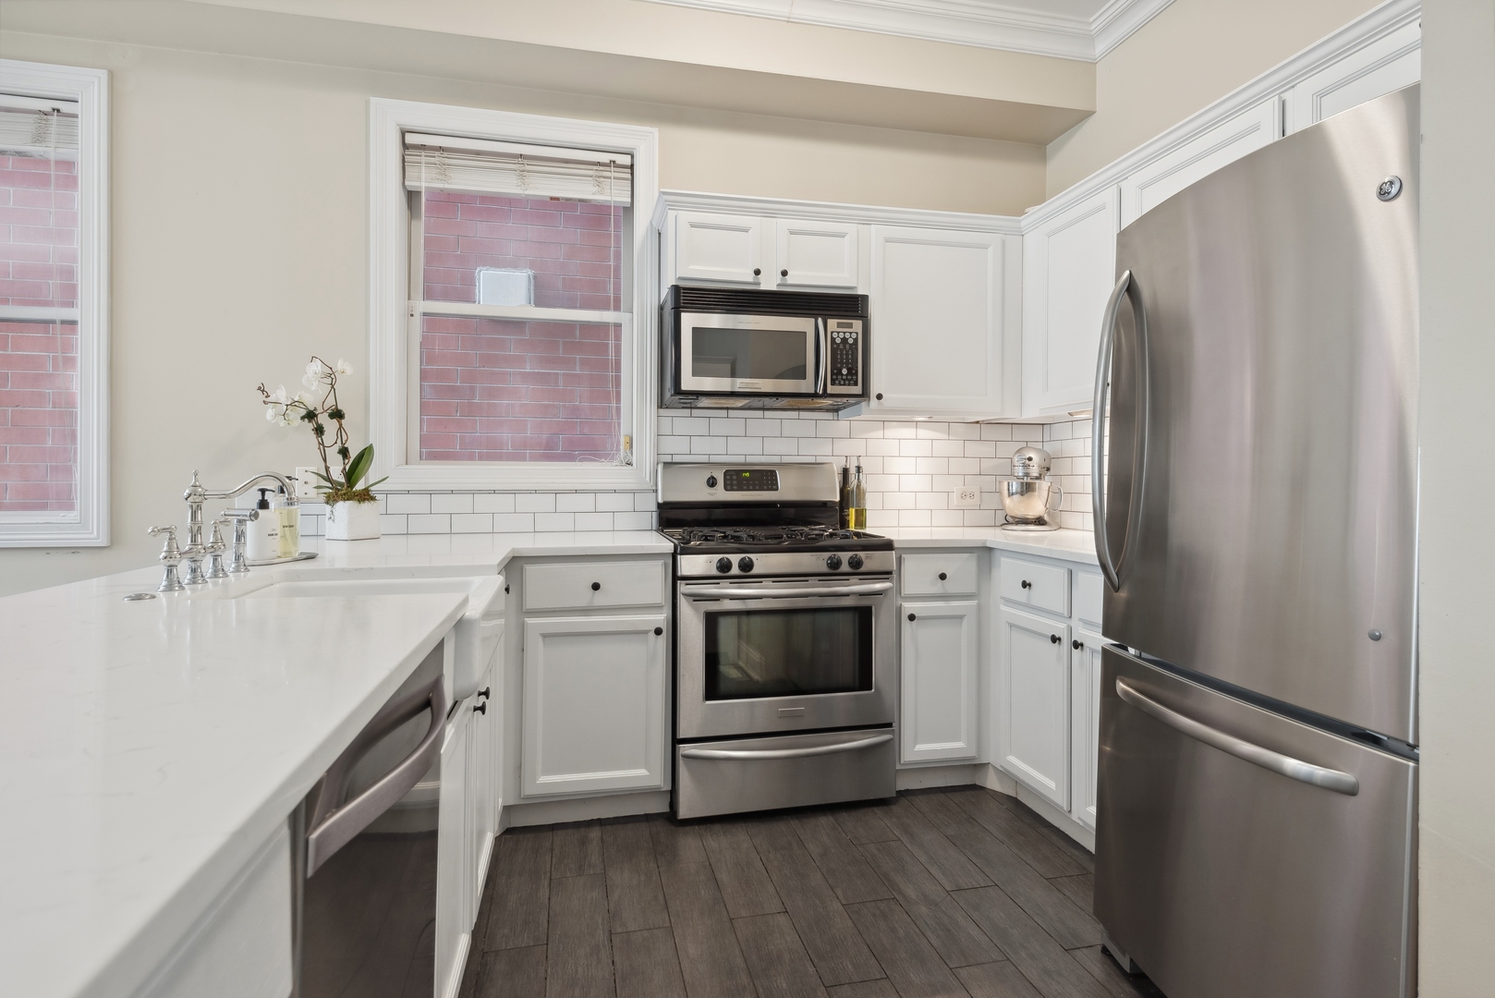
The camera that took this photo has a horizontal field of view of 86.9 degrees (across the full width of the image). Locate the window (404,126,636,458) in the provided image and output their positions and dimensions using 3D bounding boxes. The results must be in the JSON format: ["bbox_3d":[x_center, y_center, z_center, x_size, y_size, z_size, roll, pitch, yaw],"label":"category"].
[{"bbox_3d":[-0.890,-0.774,3.126,0.867,1.277,0.100,0,1,-13],"label":"window"}]

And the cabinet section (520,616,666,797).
[{"bbox_3d":[-0.548,0.664,2.808,0.452,0.574,0.500,0,1,-13],"label":"cabinet section"}]

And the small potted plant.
[{"bbox_3d":[-1.490,-0.178,2.777,0.405,0.648,0.250,0,1,-13],"label":"small potted plant"}]

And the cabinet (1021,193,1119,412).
[{"bbox_3d":[1.329,-0.702,2.957,0.335,0.740,0.570,0,1,-13],"label":"cabinet"}]

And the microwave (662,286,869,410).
[{"bbox_3d":[0.057,-0.572,3.097,0.760,0.422,0.400,0,1,-13],"label":"microwave"}]

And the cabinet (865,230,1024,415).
[{"bbox_3d":[0.757,-0.705,3.287,0.668,0.728,0.345,0,1,-13],"label":"cabinet"}]

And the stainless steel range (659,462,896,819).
[{"bbox_3d":[0.083,0.453,2.952,0.760,1.184,0.675,0,1,-13],"label":"stainless steel range"}]

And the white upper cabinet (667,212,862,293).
[{"bbox_3d":[0.047,-0.918,3.128,0.759,0.287,0.345,0,1,-13],"label":"white upper cabinet"}]

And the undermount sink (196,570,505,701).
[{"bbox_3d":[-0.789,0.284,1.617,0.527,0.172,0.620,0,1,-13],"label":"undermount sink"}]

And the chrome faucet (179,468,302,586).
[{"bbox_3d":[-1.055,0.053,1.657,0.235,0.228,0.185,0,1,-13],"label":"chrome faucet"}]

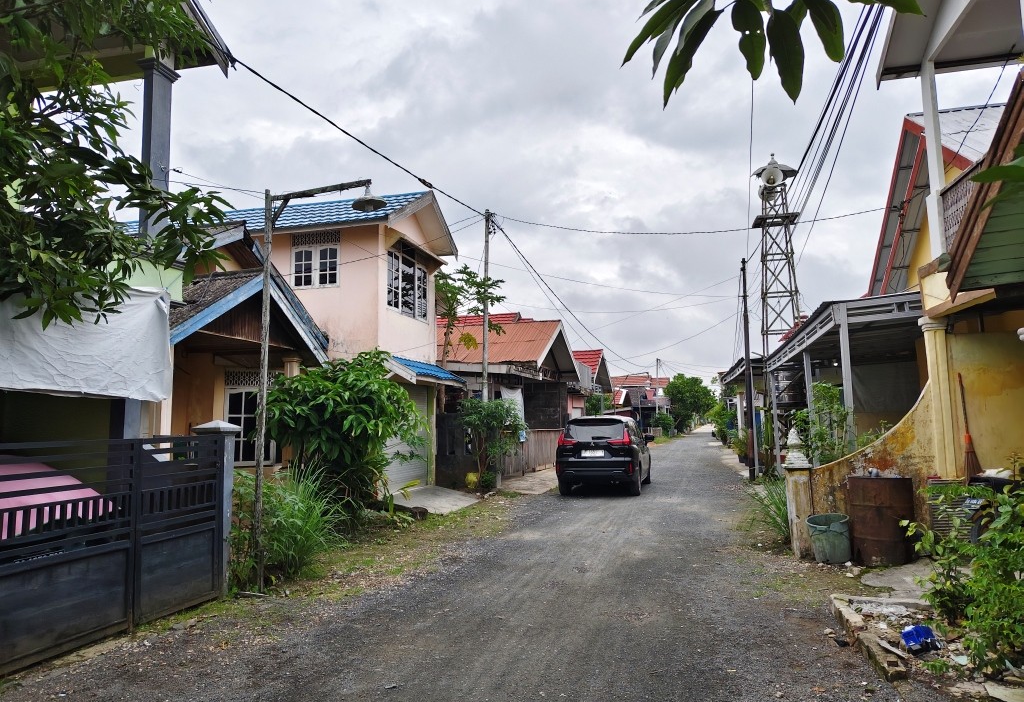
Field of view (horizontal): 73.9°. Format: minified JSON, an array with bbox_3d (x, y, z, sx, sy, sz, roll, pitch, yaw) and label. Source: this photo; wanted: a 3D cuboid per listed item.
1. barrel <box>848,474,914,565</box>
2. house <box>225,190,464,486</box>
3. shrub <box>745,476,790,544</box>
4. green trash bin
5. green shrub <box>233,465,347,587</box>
[{"bbox_3d":[3.823,1.732,7.127,0.590,0.890,0.590,-3,-6,16],"label":"barrel"},{"bbox_3d":[-5.335,-0.119,15.080,8.050,6.450,3.850,-3,-6,14],"label":"house"},{"bbox_3d":[3.313,1.975,8.751,0.720,0.820,0.720,-3,-6,16],"label":"shrub"},{"bbox_3d":[3.396,2.033,7.306,0.410,0.430,0.410,-6,-4,16],"label":"green trash bin"},{"bbox_3d":[-2.327,1.719,7.173,1.150,1.200,1.100,-3,-6,16],"label":"green shrub"}]

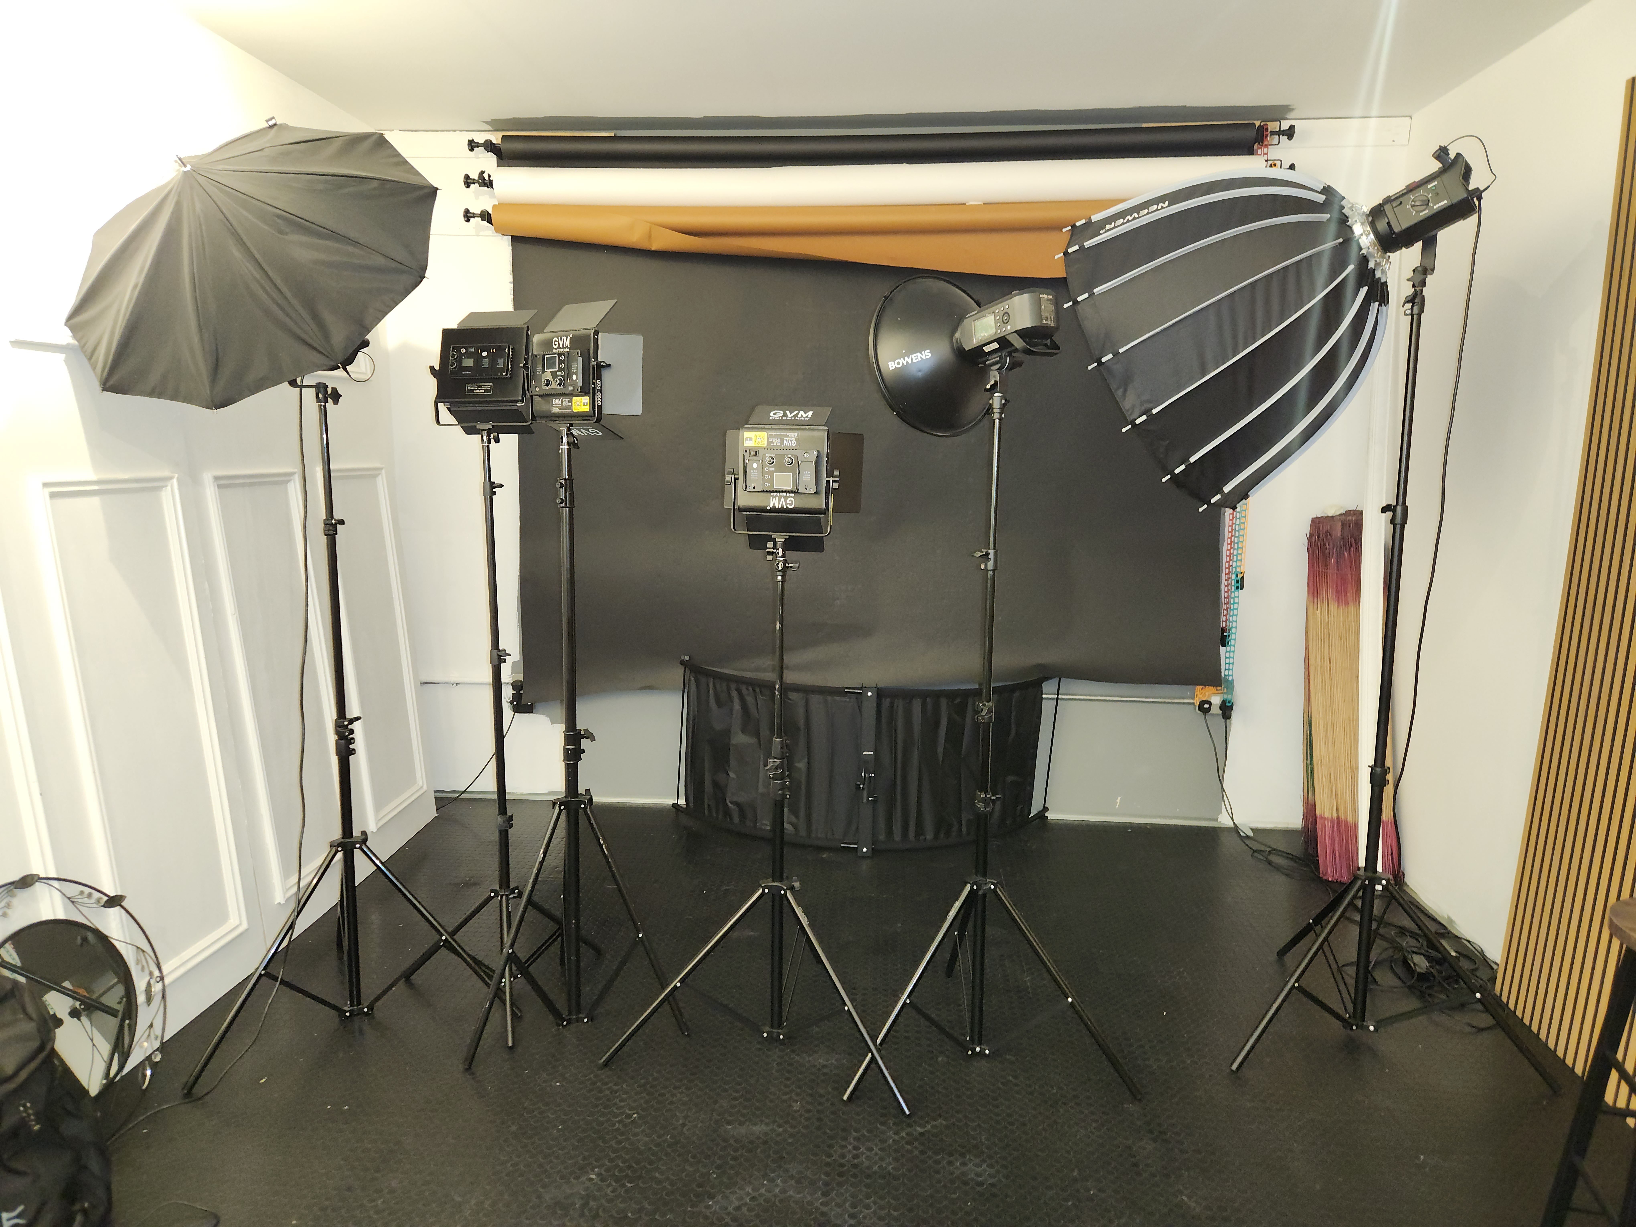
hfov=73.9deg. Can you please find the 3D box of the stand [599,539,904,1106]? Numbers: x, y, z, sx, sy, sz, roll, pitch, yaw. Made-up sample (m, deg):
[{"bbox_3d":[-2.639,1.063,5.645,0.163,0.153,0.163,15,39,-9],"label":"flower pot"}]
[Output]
[{"bbox_3d":[-0.064,0.426,2.676,0.755,1.242,0.655,3,9,17],"label":"stand"}]

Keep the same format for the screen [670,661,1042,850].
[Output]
[{"bbox_3d":[0.159,0.531,4.117,1.489,0.620,0.420,1,8,5],"label":"screen"}]

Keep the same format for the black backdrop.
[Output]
[{"bbox_3d":[0.182,-0.556,4.159,2.730,1.900,0.100,1,9,4],"label":"black backdrop"}]

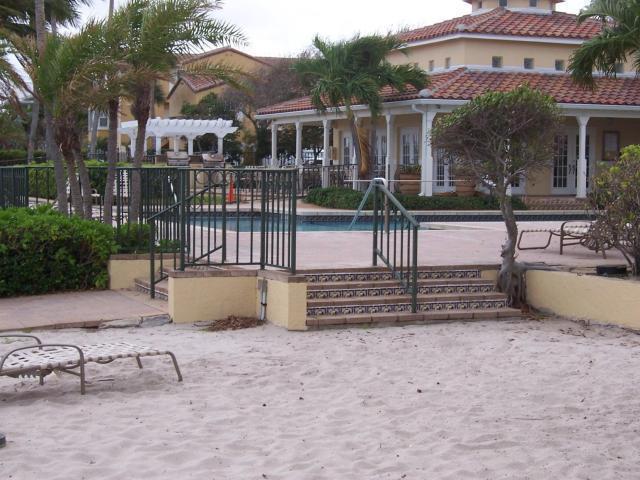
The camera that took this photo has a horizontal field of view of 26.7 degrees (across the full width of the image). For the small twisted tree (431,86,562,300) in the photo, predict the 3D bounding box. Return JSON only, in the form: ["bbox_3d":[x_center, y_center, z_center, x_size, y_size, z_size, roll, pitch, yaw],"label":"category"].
[{"bbox_3d":[1.999,-0.515,15.293,1.460,2.436,1.400,0,3,-2],"label":"small twisted tree"}]

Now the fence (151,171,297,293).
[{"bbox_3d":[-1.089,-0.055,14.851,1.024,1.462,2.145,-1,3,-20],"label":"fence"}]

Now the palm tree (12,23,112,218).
[{"bbox_3d":[-3.235,-1.262,16.958,1.400,2.922,1.400,0,3,-2],"label":"palm tree"}]

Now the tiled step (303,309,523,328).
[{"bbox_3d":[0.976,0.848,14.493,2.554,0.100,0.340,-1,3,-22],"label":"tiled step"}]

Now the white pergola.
[{"bbox_3d":[-5.585,-3.362,52.898,3.800,2.684,3.700,-1,3,-27],"label":"white pergola"}]

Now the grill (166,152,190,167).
[{"bbox_3d":[-4.934,-2.796,47.000,0.700,0.520,0.580,0,3,-18],"label":"grill"}]

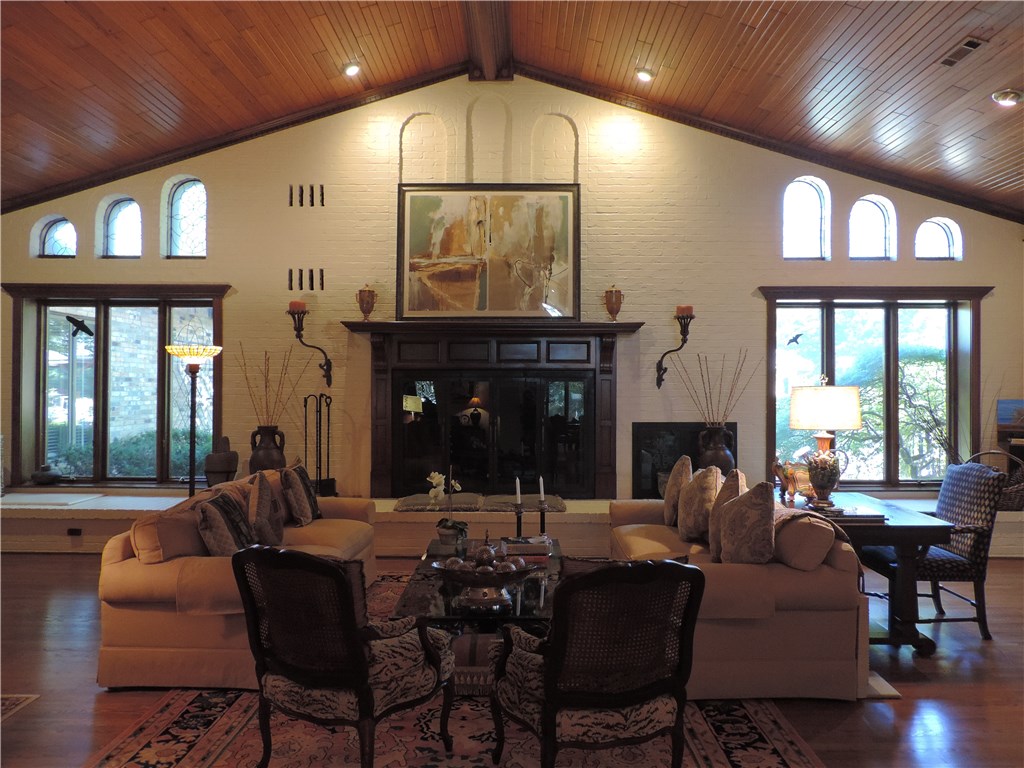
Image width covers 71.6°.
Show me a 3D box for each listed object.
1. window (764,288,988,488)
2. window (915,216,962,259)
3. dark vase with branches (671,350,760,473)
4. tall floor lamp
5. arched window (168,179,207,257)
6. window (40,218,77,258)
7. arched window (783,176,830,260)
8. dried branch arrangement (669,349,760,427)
[{"bbox_3d":[3.528,0.038,6.955,2.156,1.946,0.220,0,0,1],"label":"window"},{"bbox_3d":[4.146,-1.413,6.987,0.458,0.428,0.150,0,0,1],"label":"window"},{"bbox_3d":[1.972,0.412,6.880,0.872,1.492,0.580,0,-1,1],"label":"dark vase with branches"},{"bbox_3d":[-2.530,0.588,5.627,0.459,1.827,0.459,0,0,1],"label":"tall floor lamp"},{"bbox_3d":[-3.224,-1.640,7.076,0.450,0.823,0.150,0,0,1],"label":"arched window"},{"bbox_3d":[-4.637,-1.511,7.300,0.420,0.430,0.080,0,-1,1],"label":"window"},{"bbox_3d":[2.871,-1.611,7.003,0.470,0.819,0.150,0,0,1],"label":"arched window"},{"bbox_3d":[1.972,0.039,6.880,0.872,0.746,0.580,0,-1,1],"label":"dried branch arrangement"}]

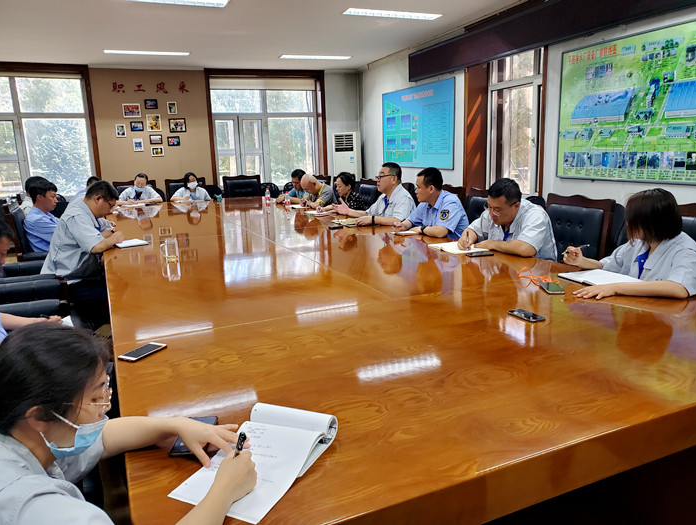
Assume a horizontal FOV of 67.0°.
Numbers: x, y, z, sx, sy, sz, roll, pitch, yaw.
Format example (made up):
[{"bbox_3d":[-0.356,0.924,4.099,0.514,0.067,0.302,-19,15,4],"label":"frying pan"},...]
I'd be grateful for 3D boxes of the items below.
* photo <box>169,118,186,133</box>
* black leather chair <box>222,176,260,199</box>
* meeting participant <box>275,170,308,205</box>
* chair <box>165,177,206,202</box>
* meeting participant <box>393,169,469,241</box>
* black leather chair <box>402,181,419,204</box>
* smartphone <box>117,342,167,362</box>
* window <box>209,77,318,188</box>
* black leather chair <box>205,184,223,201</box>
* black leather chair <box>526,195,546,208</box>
[{"bbox_3d":[-3.079,-2.482,9.535,0.288,0.238,0.024,-8,14,-24],"label":"photo"},{"bbox_3d":[-1.714,-0.933,9.010,0.646,1.081,0.687,-7,13,-22],"label":"black leather chair"},{"bbox_3d":[-0.711,-0.717,7.435,0.700,1.200,0.520,-7,13,-24],"label":"meeting participant"},{"bbox_3d":[-2.585,-0.827,8.647,0.646,1.081,0.687,-7,13,-22],"label":"chair"},{"bbox_3d":[0.773,-0.158,4.494,0.727,1.293,0.566,-4,12,-11],"label":"meeting participant"},{"bbox_3d":[0.327,-0.336,5.819,0.660,1.066,0.620,-8,14,-24],"label":"black leather chair"},{"bbox_3d":[-0.764,0.332,1.960,0.078,0.008,0.157,4,14,26],"label":"smartphone"},{"bbox_3d":[-1.613,-2.539,10.300,2.107,2.053,0.150,-8,14,-24],"label":"window"},{"bbox_3d":[-2.375,-0.902,9.376,0.566,0.909,0.586,-7,13,-22],"label":"black leather chair"},{"bbox_3d":[1.749,-0.211,5.519,0.586,0.909,0.566,-7,13,-22],"label":"black leather chair"}]

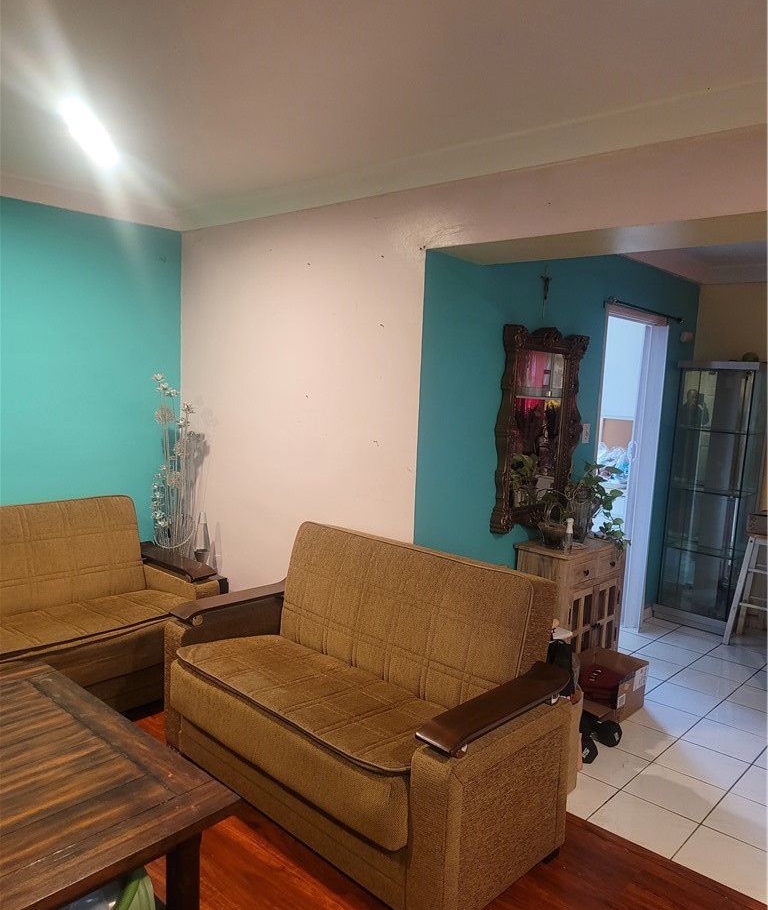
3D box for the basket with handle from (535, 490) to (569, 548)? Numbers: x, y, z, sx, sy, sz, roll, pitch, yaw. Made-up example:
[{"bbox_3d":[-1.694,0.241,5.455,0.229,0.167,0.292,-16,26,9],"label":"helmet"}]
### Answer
[{"bbox_3d":[0.852,0.318,3.811,0.165,0.280,0.165,8,8,41],"label":"basket with handle"}]

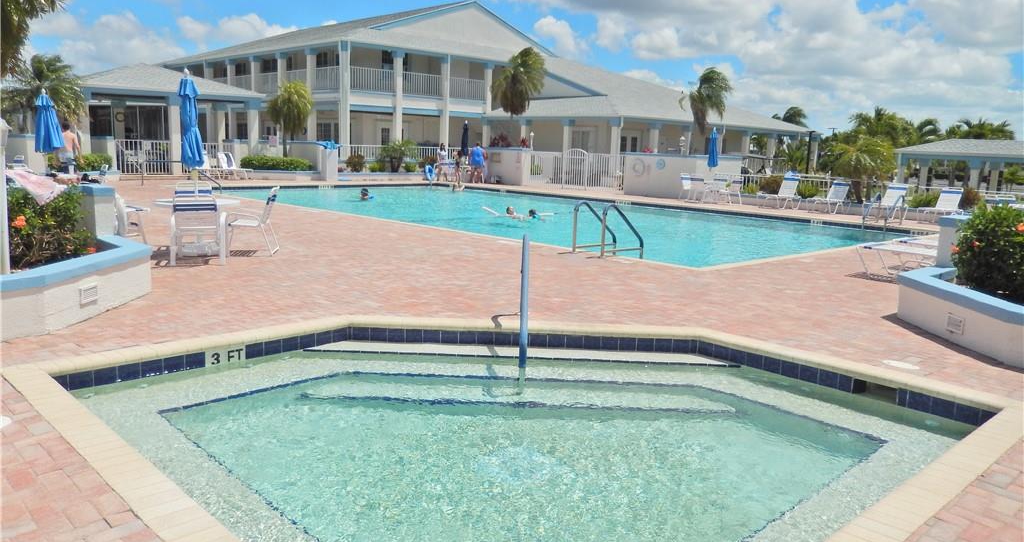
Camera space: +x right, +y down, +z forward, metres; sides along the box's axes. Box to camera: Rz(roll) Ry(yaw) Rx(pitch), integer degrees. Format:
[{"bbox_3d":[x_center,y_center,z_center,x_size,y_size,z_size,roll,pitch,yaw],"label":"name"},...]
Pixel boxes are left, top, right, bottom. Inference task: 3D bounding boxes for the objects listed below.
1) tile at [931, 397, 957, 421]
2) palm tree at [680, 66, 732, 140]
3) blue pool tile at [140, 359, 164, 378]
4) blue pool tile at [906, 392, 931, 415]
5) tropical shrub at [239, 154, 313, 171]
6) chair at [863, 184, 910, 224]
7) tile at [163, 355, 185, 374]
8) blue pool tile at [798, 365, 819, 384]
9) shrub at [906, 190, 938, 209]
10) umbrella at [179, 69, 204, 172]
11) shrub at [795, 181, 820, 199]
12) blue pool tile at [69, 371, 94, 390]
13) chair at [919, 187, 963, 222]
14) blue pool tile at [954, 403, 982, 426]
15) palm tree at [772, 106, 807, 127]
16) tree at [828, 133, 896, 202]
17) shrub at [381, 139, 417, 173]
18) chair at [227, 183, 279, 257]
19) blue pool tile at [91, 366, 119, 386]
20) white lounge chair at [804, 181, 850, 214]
[{"bbox_3d":[2.949,0.939,5.055,0.012,0.138,0.150,-7,13,-43],"label":"tile"},{"bbox_3d":[7.321,-5.362,27.960,2.000,4.900,2.000,2,9,0],"label":"palm tree"},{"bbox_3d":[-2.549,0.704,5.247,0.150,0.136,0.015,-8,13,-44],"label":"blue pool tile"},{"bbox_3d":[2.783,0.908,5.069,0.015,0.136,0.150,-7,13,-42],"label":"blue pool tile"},{"bbox_3d":[-9.218,-4.193,28.849,2.600,0.773,0.880,-7,13,-43],"label":"tropical shrub"},{"bbox_3d":[10.093,-1.858,19.898,1.520,0.930,0.640,-6,13,-41],"label":"chair"},{"bbox_3d":[-2.498,0.695,5.476,0.150,0.138,0.012,-7,13,-43],"label":"tile"},{"bbox_3d":[2.302,0.805,5.727,0.012,0.130,0.152,-6,13,-42],"label":"blue pool tile"},{"bbox_3d":[10.938,-1.873,19.678,0.720,0.615,0.820,-7,13,-43],"label":"shrub"},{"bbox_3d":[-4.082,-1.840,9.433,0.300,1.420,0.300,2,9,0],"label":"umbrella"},{"bbox_3d":[9.170,-2.469,22.910,0.700,0.620,0.700,-6,13,-41],"label":"shrub"},{"bbox_3d":[-2.896,0.739,4.970,0.152,0.130,0.012,-7,13,-44],"label":"blue pool tile"},{"bbox_3d":[11.177,-1.703,19.200,1.520,0.930,0.640,-6,13,-41],"label":"chair"},{"bbox_3d":[3.041,0.960,4.932,0.012,0.130,0.152,-6,13,-42],"label":"blue pool tile"},{"bbox_3d":[21.222,-10.053,57.011,3.200,5.290,3.200,2,10,0],"label":"palm tree"},{"bbox_3d":[9.965,-2.888,21.020,1.900,2.008,1.900,2,10,0],"label":"tree"},{"bbox_3d":[-4.679,-4.672,30.460,1.500,1.468,1.500,2,10,0],"label":"shrub"},{"bbox_3d":[-3.514,-0.701,10.060,0.610,0.890,0.600,0,10,-11],"label":"chair"},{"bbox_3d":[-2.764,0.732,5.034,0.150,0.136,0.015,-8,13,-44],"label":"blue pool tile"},{"bbox_3d":[9.034,-2.100,21.012,0.660,0.860,1.620,11,13,42],"label":"white lounge chair"}]

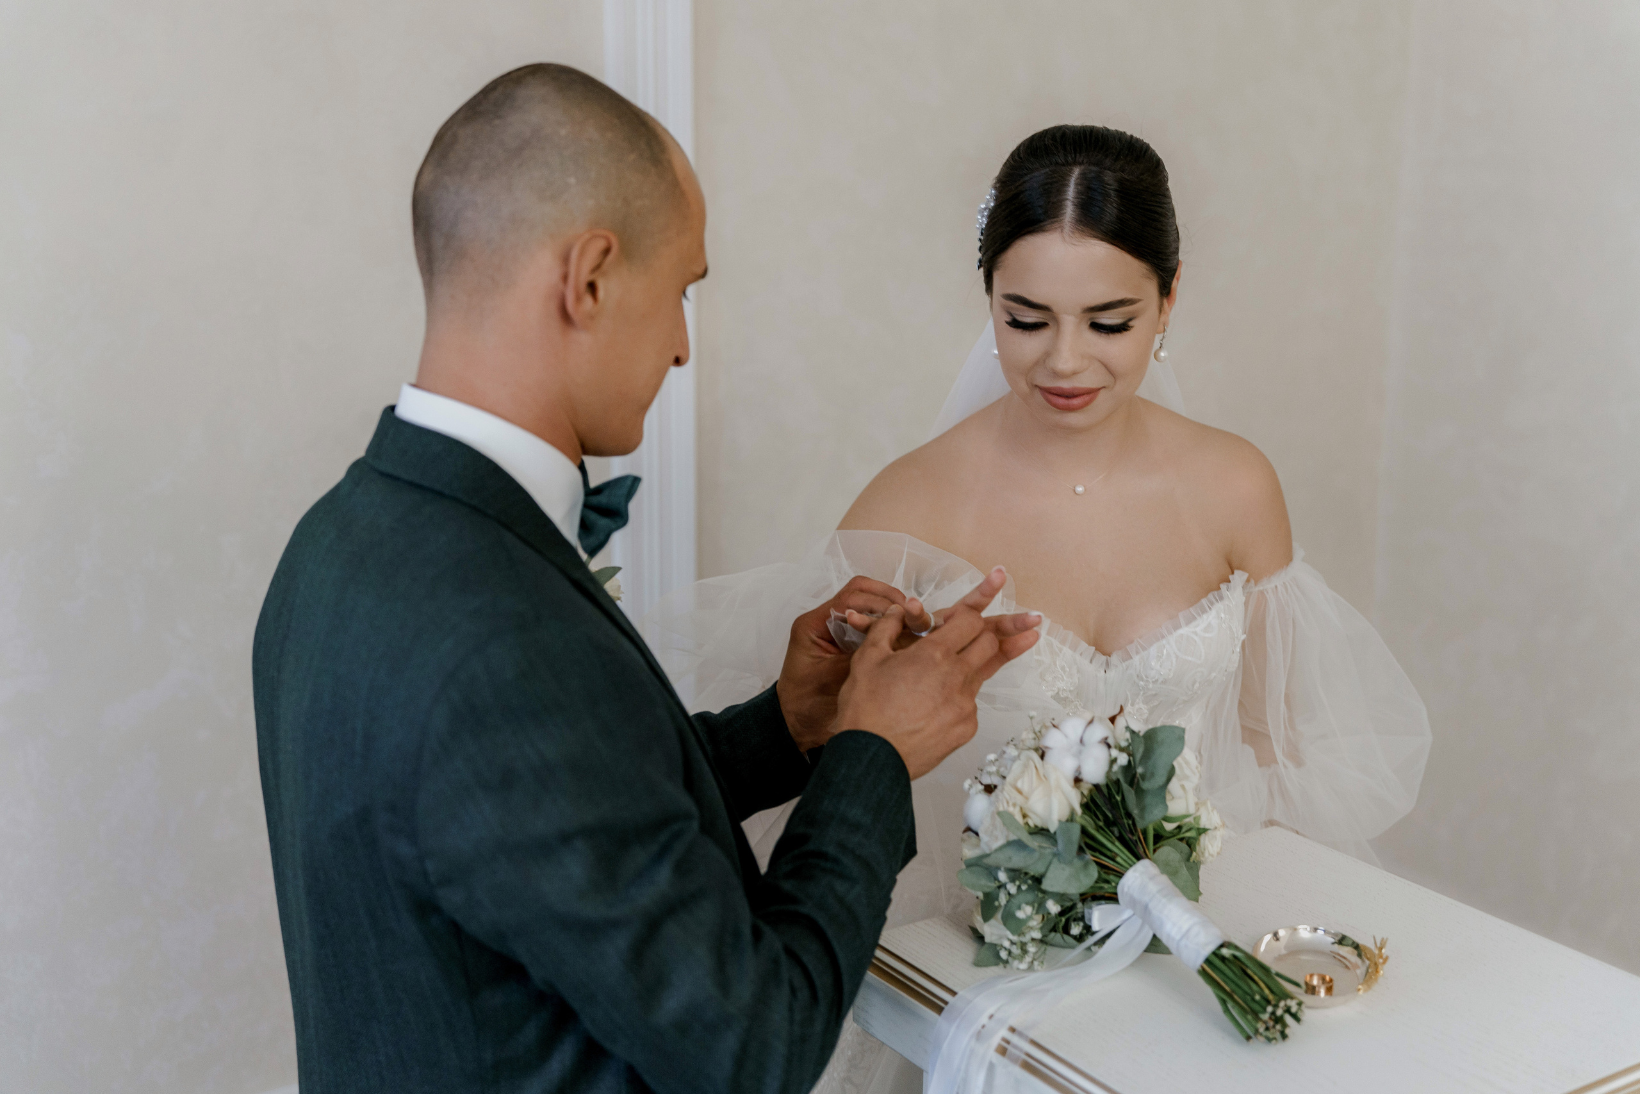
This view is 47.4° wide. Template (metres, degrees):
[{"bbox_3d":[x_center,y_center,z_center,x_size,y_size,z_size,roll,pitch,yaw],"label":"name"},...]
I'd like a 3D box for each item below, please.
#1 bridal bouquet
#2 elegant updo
[{"bbox_3d":[0.231,0.249,1.316,0.225,0.215,0.269,-8,39,-35],"label":"bridal bouquet"},{"bbox_3d":[0.218,-0.271,1.560,0.163,0.162,0.205,3,27,12],"label":"elegant updo"}]

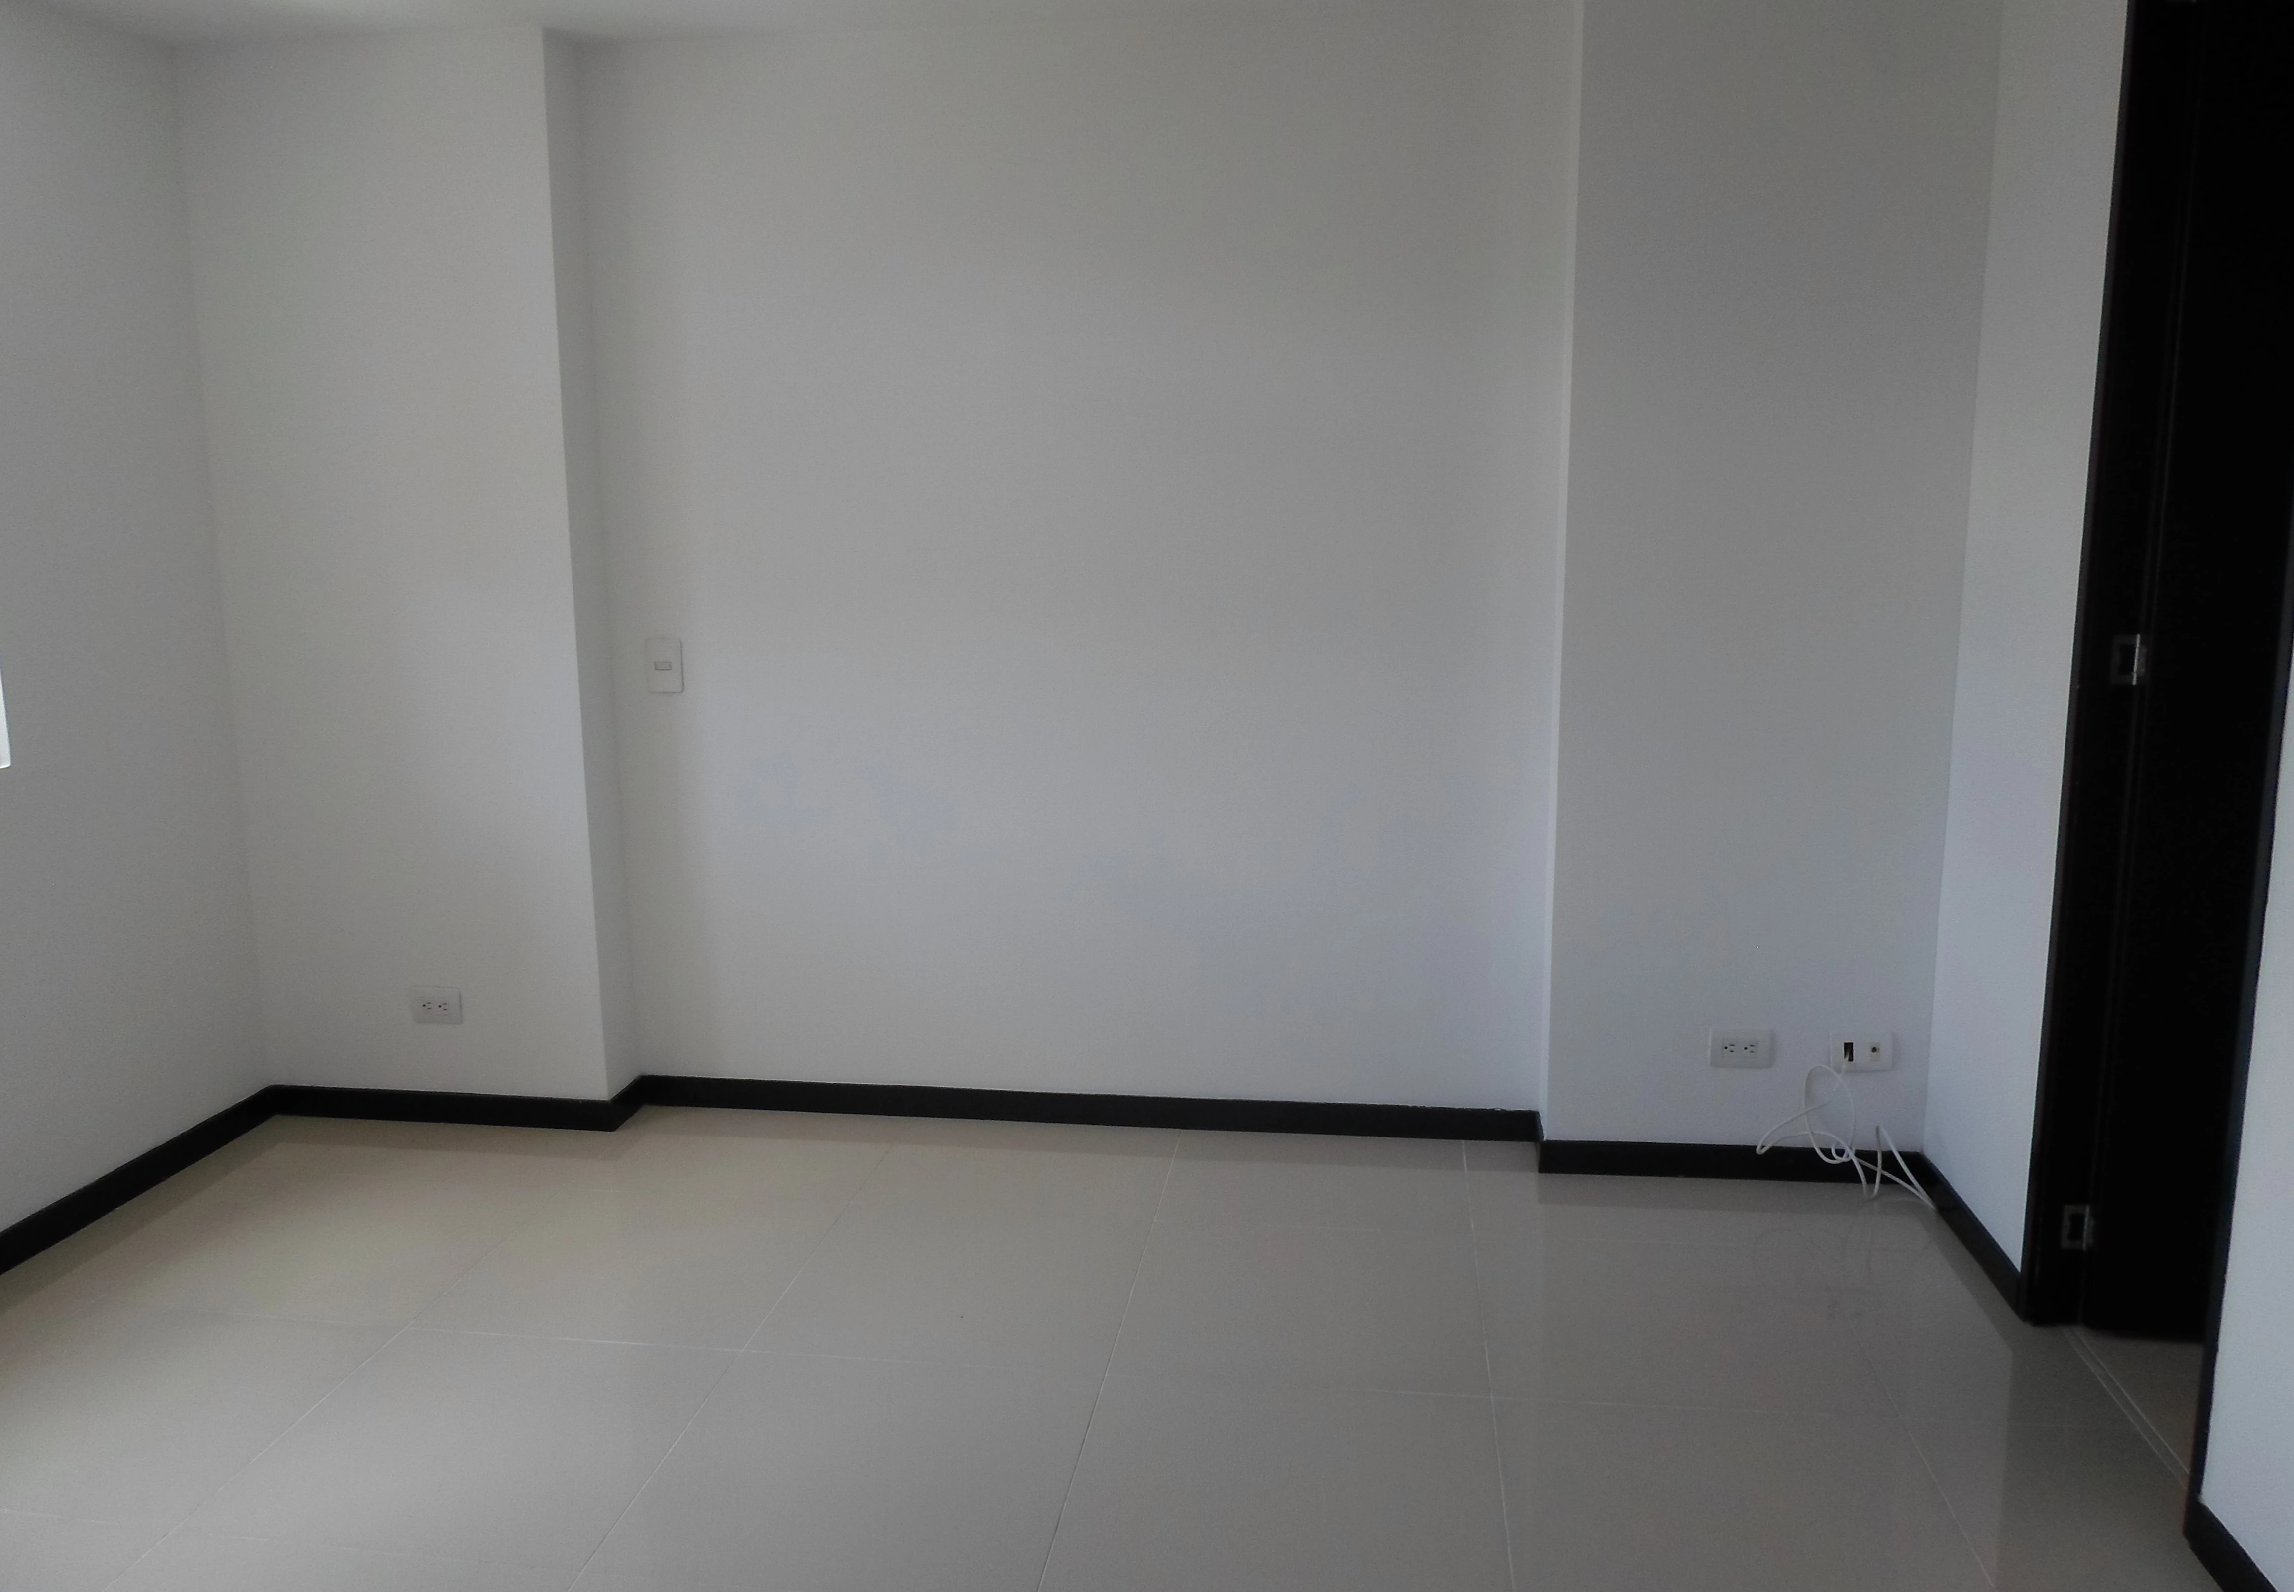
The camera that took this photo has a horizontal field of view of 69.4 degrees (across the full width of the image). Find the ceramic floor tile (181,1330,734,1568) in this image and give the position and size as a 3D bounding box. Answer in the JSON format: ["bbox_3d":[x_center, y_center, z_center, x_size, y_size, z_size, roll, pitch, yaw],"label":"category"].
[{"bbox_3d":[-1.003,0.969,2.506,0.602,0.010,0.592,1,10,8],"label":"ceramic floor tile"}]

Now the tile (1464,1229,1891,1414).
[{"bbox_3d":[0.877,0.895,2.825,0.602,0.010,0.592,1,10,8],"label":"tile"}]

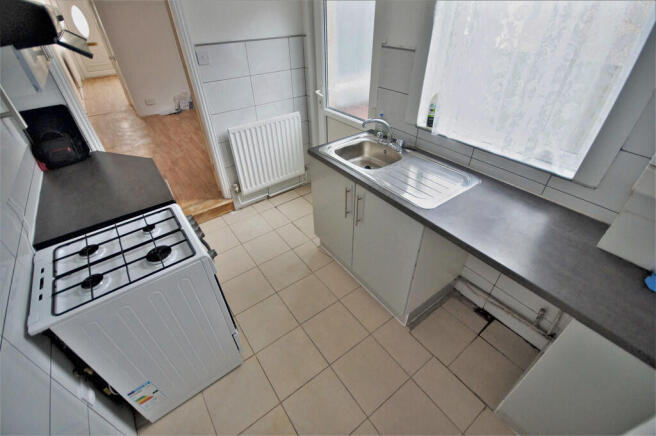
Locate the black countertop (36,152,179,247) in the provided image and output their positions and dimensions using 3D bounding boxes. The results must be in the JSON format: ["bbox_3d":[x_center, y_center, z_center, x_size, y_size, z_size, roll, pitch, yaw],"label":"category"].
[{"bbox_3d":[-1.365,-0.226,1.666,0.590,0.037,1.042,-25,44,-28],"label":"black countertop"}]

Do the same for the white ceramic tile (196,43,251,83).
[{"bbox_3d":[-0.822,-1.261,2.192,0.399,0.253,0.012,-25,44,-28],"label":"white ceramic tile"}]

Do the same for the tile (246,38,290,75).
[{"bbox_3d":[-0.502,-1.411,2.377,0.399,0.253,0.012,-25,44,-28],"label":"tile"}]

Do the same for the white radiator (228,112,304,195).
[{"bbox_3d":[-0.586,-0.656,2.772,0.725,0.680,0.090,-24,42,-28],"label":"white radiator"}]

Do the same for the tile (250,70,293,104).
[{"bbox_3d":[-0.504,-1.203,2.534,0.403,0.250,0.010,-24,42,-28],"label":"tile"}]

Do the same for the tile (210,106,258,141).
[{"bbox_3d":[-0.824,-0.858,2.499,0.399,0.253,0.012,-25,44,-28],"label":"tile"}]

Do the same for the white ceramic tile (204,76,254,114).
[{"bbox_3d":[-0.829,-1.055,2.345,0.400,0.250,0.010,-24,42,-28],"label":"white ceramic tile"}]

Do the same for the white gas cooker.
[{"bbox_3d":[-0.847,0.480,1.404,0.590,0.870,0.500,-24,42,-28],"label":"white gas cooker"}]

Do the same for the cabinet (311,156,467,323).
[{"bbox_3d":[0.413,0.063,2.003,0.565,0.892,1.019,-25,44,-28],"label":"cabinet"}]

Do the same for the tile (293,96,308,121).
[{"bbox_3d":[-0.273,-1.115,2.816,0.154,0.253,0.012,-25,44,-28],"label":"tile"}]

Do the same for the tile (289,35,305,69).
[{"bbox_3d":[-0.277,-1.515,2.506,0.160,0.253,0.012,-25,44,-28],"label":"tile"}]

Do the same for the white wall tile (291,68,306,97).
[{"bbox_3d":[-0.280,-1.306,2.663,0.150,0.250,0.010,-24,42,-28],"label":"white wall tile"}]

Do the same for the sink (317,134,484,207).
[{"bbox_3d":[0.399,-0.289,1.737,0.500,0.145,0.950,-24,42,-28],"label":"sink"}]

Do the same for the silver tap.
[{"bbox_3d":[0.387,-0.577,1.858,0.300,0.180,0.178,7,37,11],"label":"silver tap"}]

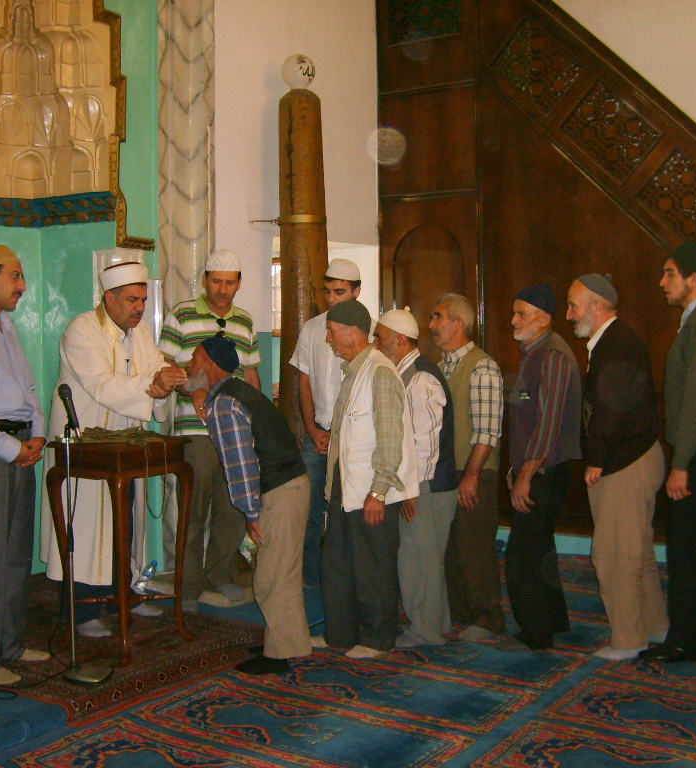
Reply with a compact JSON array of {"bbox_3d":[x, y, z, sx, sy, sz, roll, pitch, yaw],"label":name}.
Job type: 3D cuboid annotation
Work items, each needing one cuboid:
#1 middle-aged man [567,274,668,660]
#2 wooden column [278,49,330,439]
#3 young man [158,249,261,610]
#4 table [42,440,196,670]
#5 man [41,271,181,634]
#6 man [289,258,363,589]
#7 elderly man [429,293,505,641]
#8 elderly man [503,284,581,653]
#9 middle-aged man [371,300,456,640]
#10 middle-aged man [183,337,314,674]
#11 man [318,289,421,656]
[{"bbox_3d":[1.182,0.348,4.460,0.420,1.624,0.500,0,3,6],"label":"middle-aged man"},{"bbox_3d":[-0.264,-0.362,6.078,0.280,2.734,0.280,-1,3,0],"label":"wooden column"},{"bbox_3d":[-0.714,0.227,5.273,0.530,1.814,0.360,-1,3,-16],"label":"young man"},{"bbox_3d":[-1.008,0.720,4.638,0.445,0.900,0.445,2,4,34],"label":"table"},{"bbox_3d":[-1.091,0.292,4.997,0.720,1.753,0.600,2,4,45],"label":"man"},{"bbox_3d":[-0.068,0.223,5.576,0.520,1.810,0.360,0,3,16],"label":"man"},{"bbox_3d":[0.540,0.372,4.702,0.350,1.562,0.480,-1,3,-10],"label":"elderly man"},{"bbox_3d":[0.853,0.361,4.586,0.360,1.590,0.480,-1,3,-6],"label":"elderly man"},{"bbox_3d":[0.303,0.418,4.683,0.400,1.498,0.500,-1,3,3],"label":"middle-aged man"},{"bbox_3d":[-0.426,0.487,4.446,0.600,1.401,0.500,0,3,18],"label":"middle-aged man"},{"bbox_3d":[0.083,0.402,4.493,0.400,1.532,0.500,-1,3,-15],"label":"man"}]

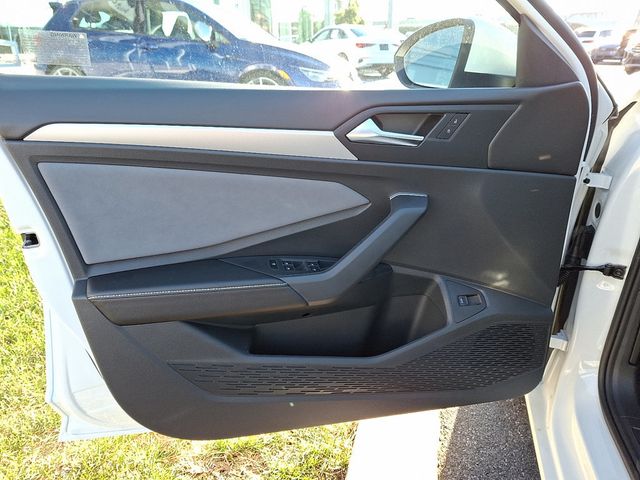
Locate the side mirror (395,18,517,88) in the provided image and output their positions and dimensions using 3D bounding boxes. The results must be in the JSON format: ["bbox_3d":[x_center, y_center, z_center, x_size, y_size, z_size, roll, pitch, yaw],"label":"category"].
[{"bbox_3d":[0.260,-0.355,0.895,0.125,0.133,0.200,-12,26,-25],"label":"side mirror"}]

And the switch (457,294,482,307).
[{"bbox_3d":[0.274,0.111,0.844,0.045,0.021,0.010,0,9,0],"label":"switch"}]

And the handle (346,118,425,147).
[{"bbox_3d":[0.103,-0.171,0.735,0.119,0.040,0.035,-2,24,-4],"label":"handle"}]

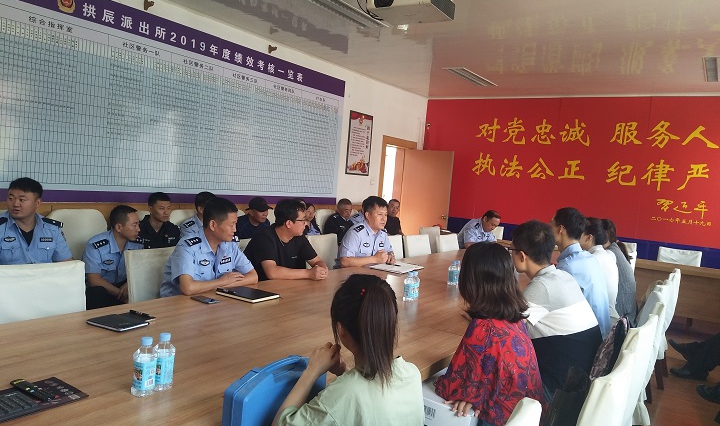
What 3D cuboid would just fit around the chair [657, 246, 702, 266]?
[{"bbox_3d":[3.817,0.902,6.546,0.460,0.910,0.550,7,4,33],"label":"chair"}]

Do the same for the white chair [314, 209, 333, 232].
[{"bbox_3d":[-0.317,0.504,6.387,0.560,1.030,0.480,7,4,33],"label":"white chair"}]

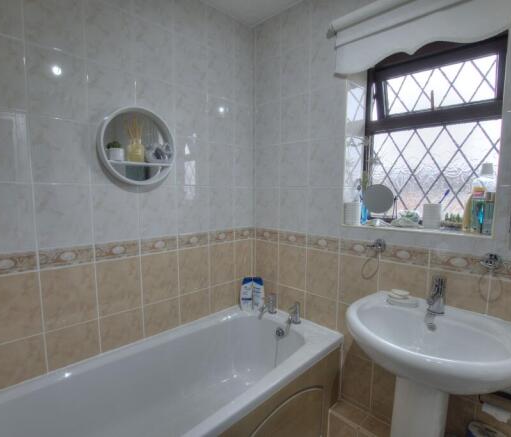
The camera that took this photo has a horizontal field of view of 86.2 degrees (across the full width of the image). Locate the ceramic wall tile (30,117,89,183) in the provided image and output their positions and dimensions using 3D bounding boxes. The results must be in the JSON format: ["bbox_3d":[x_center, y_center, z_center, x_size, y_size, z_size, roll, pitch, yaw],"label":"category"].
[{"bbox_3d":[-0.787,-0.269,1.111,0.196,0.257,0.009,-5,7,-42],"label":"ceramic wall tile"}]

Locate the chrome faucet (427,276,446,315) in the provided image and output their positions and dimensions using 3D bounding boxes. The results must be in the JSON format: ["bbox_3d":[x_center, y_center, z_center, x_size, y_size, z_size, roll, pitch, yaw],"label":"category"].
[{"bbox_3d":[0.680,0.297,1.027,0.050,0.135,0.115,5,7,42],"label":"chrome faucet"}]

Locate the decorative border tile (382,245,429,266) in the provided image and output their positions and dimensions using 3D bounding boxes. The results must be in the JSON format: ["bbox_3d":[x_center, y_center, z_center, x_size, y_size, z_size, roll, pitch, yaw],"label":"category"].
[{"bbox_3d":[0.664,0.162,1.225,0.200,0.080,0.010,5,7,43],"label":"decorative border tile"}]

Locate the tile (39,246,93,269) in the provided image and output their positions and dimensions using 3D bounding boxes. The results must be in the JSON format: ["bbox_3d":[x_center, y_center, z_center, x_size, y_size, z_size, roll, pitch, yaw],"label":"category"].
[{"bbox_3d":[-0.808,0.166,1.175,0.200,0.078,0.010,-5,7,-42],"label":"tile"}]

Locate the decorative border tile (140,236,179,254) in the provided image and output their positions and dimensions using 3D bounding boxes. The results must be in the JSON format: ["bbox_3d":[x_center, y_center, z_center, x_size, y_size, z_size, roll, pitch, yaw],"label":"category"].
[{"bbox_3d":[-0.497,0.138,1.421,0.200,0.077,0.009,-5,7,-42],"label":"decorative border tile"}]

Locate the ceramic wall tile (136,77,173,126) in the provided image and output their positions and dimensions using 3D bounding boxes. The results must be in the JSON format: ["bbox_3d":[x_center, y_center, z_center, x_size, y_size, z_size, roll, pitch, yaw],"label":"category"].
[{"bbox_3d":[-0.490,-0.549,1.353,0.200,0.250,0.010,-5,8,-44],"label":"ceramic wall tile"}]

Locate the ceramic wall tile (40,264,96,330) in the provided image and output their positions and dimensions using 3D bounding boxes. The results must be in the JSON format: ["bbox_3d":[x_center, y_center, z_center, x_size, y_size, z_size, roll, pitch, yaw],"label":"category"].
[{"bbox_3d":[-0.789,0.329,1.166,0.200,0.258,0.009,-5,7,-42],"label":"ceramic wall tile"}]

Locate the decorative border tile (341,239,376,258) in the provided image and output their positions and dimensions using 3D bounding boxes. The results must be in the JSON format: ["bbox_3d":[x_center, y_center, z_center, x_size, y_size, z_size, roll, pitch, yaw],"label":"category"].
[{"bbox_3d":[0.531,0.154,1.394,0.202,0.077,0.010,5,8,41],"label":"decorative border tile"}]

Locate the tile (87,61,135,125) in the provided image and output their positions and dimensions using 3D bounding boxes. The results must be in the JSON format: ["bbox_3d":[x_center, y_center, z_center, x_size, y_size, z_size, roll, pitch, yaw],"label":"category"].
[{"bbox_3d":[-0.639,-0.540,1.218,0.196,0.257,0.009,-5,7,-42],"label":"tile"}]

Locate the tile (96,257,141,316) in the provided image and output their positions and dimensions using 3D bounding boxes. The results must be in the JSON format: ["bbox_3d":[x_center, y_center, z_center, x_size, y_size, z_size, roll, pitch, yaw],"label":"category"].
[{"bbox_3d":[-0.658,0.327,1.329,0.200,0.262,0.010,-5,7,-42],"label":"tile"}]

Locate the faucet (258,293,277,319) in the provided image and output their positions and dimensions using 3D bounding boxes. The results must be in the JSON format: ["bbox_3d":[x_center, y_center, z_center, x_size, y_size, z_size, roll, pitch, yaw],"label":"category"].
[{"bbox_3d":[0.079,0.515,1.611,0.050,0.118,0.135,5,7,42],"label":"faucet"}]

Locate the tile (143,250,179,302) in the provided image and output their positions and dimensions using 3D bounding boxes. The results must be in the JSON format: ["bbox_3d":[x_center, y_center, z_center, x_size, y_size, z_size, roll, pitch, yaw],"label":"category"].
[{"bbox_3d":[-0.505,0.312,1.455,0.198,0.258,0.010,-5,8,-42],"label":"tile"}]

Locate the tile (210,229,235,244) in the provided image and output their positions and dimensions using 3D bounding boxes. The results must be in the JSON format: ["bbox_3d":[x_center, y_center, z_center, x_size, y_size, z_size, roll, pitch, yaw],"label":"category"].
[{"bbox_3d":[-0.207,0.118,1.706,0.198,0.077,0.010,-5,8,-41],"label":"tile"}]

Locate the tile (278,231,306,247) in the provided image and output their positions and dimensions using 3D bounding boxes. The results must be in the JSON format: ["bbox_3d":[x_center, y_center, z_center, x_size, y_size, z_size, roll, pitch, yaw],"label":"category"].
[{"bbox_3d":[0.227,0.121,1.625,0.200,0.080,0.010,5,7,43],"label":"tile"}]

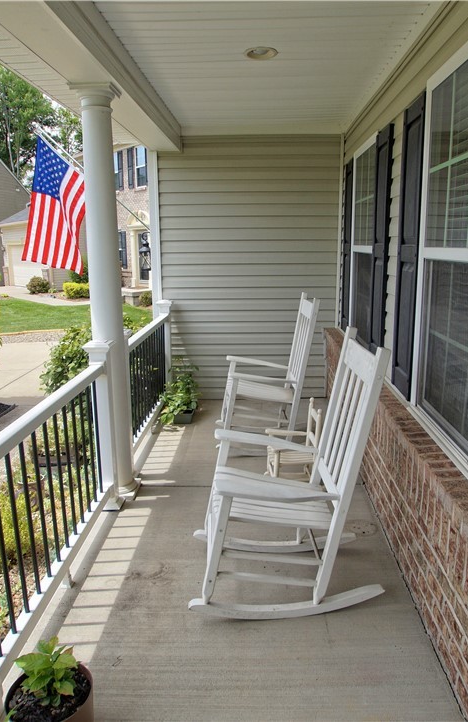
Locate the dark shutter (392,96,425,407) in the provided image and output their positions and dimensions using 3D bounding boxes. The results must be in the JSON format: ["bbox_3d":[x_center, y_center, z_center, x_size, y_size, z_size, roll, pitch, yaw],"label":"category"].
[{"bbox_3d":[0.904,-0.549,2.495,0.032,1.455,0.375,0,13,3],"label":"dark shutter"}]

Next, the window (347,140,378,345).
[{"bbox_3d":[1.001,-0.845,3.676,0.100,1.500,0.900,-1,13,3],"label":"window"}]

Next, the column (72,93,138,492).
[{"bbox_3d":[-0.771,-0.337,2.949,0.245,2.440,0.245,0,13,3],"label":"column"}]

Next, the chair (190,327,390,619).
[{"bbox_3d":[0.205,0.470,2.191,0.840,1.180,0.650,-1,13,0],"label":"chair"}]

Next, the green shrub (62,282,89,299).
[{"bbox_3d":[-6.037,-2.719,18.600,1.200,0.640,1.000,-1,13,3],"label":"green shrub"}]

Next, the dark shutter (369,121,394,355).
[{"bbox_3d":[0.936,-0.686,3.068,0.032,1.455,0.375,0,13,3],"label":"dark shutter"}]

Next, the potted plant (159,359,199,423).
[{"bbox_3d":[-0.507,0.246,4.476,0.360,0.550,0.440,-1,13,3],"label":"potted plant"}]

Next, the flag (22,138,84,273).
[{"bbox_3d":[-1.903,-1.666,5.200,0.800,1.450,0.250,-1,13,3],"label":"flag"}]

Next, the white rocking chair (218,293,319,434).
[{"bbox_3d":[0.258,0.093,3.719,0.830,1.150,0.630,-1,13,0],"label":"white rocking chair"}]

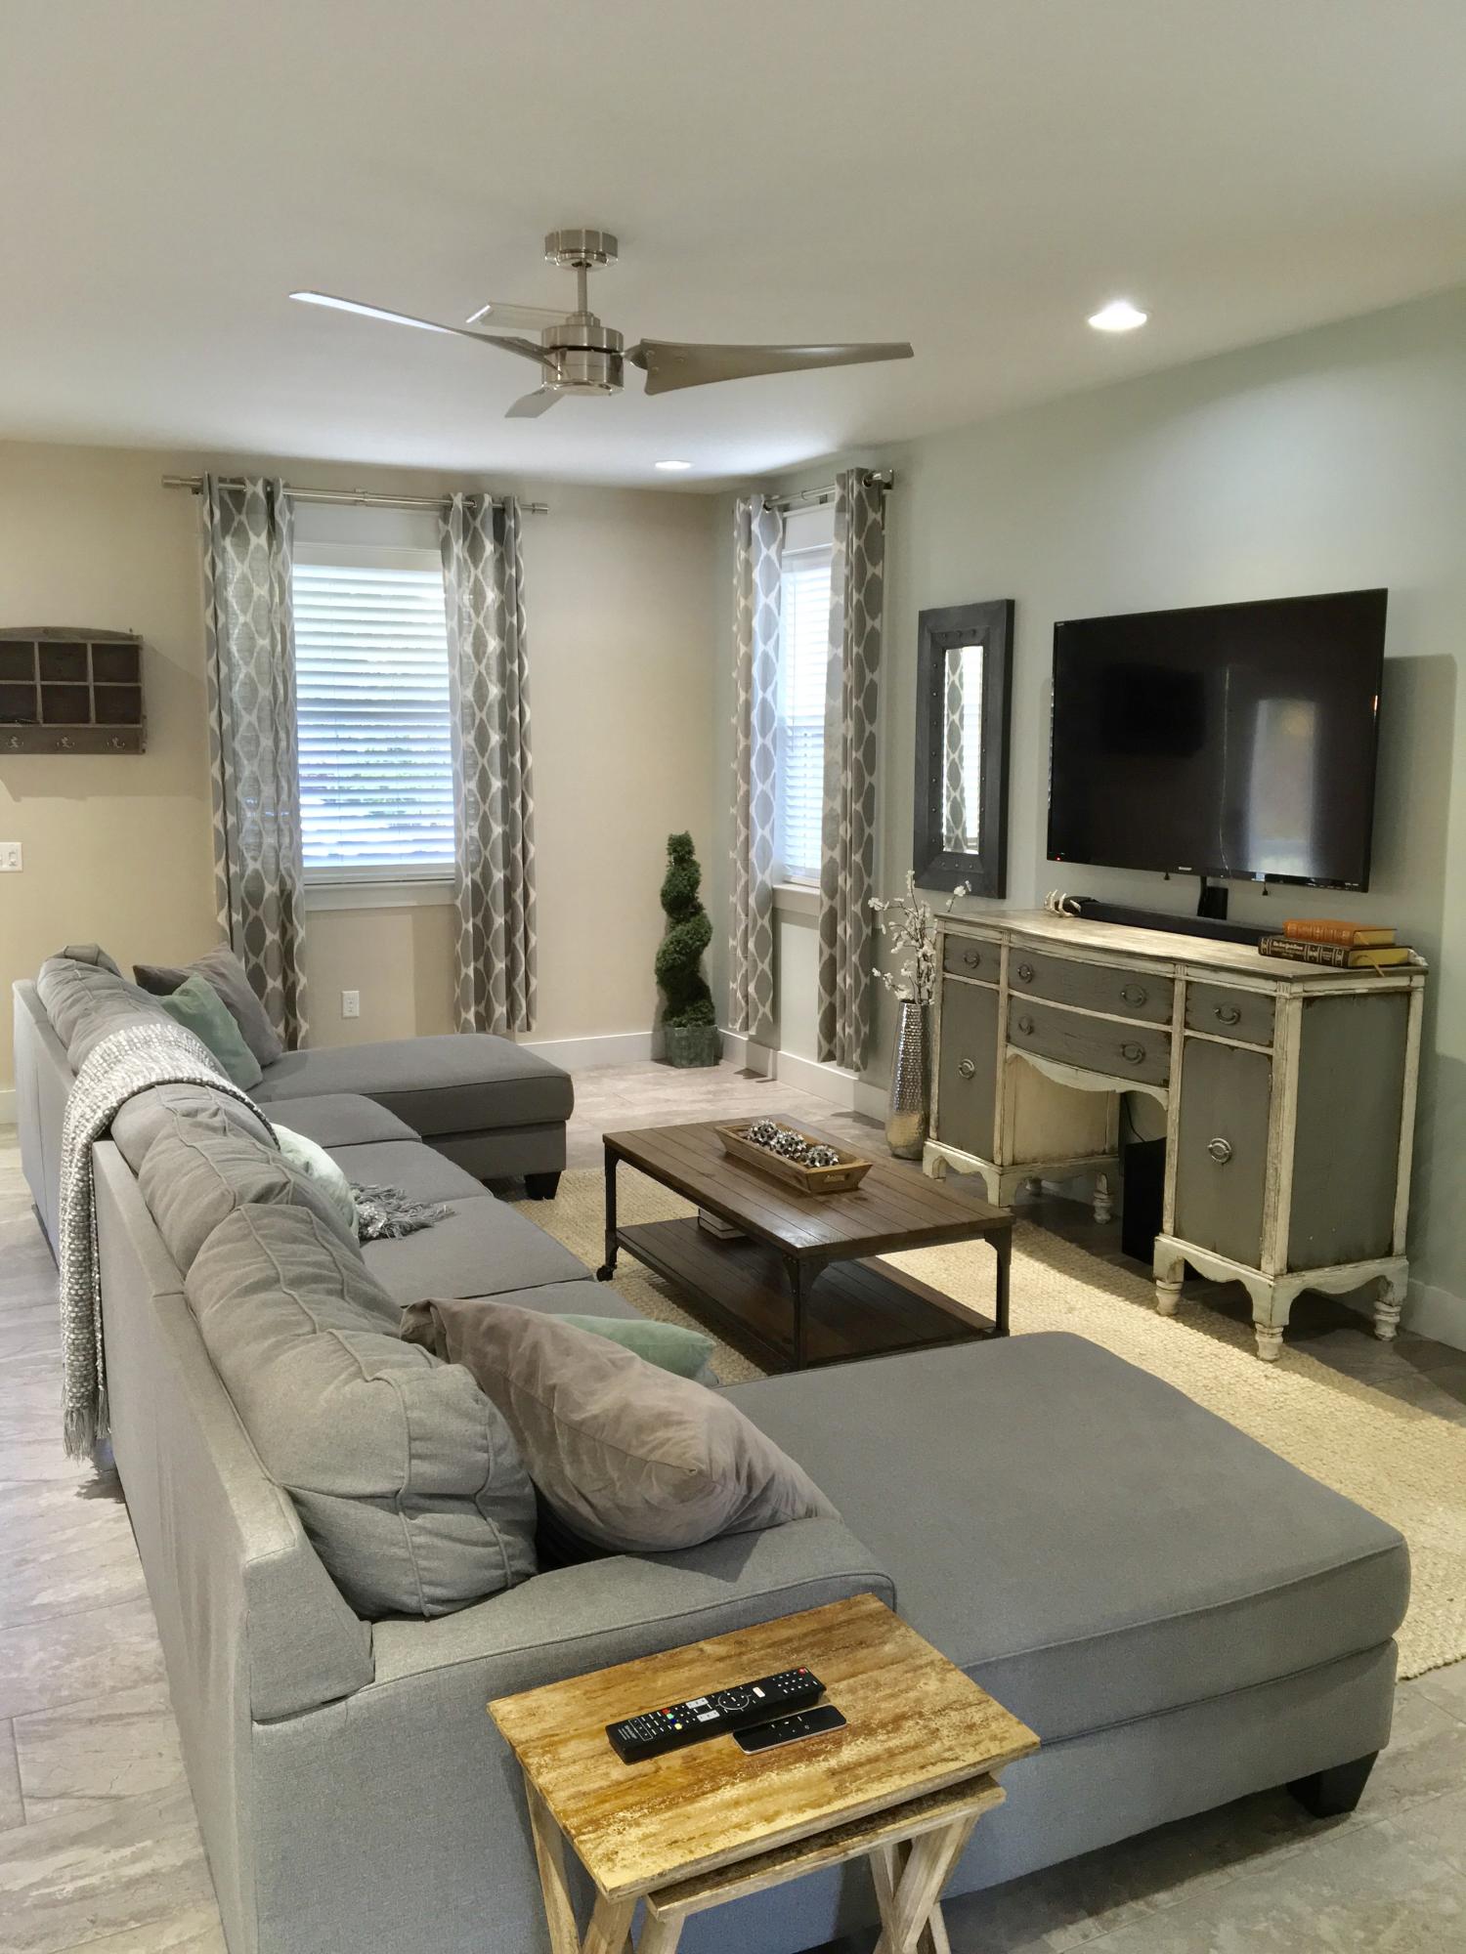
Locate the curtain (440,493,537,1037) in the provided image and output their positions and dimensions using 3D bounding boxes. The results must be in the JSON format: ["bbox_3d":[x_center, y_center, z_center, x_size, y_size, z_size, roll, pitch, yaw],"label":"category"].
[{"bbox_3d":[-1.096,-0.931,7.422,0.361,2.413,0.117,-4,10,-27],"label":"curtain"}]

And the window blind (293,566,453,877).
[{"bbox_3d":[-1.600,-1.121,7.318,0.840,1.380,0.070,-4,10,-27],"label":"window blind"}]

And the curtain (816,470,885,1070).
[{"bbox_3d":[0.491,-0.813,6.681,0.109,2.393,0.302,-4,10,-27],"label":"curtain"}]

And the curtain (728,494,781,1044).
[{"bbox_3d":[0.106,-0.918,7.419,0.109,2.426,0.319,-4,10,-27],"label":"curtain"}]

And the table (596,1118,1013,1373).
[{"bbox_3d":[0.156,0.748,4.471,0.610,0.445,1.180,-4,10,-27],"label":"table"}]

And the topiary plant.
[{"bbox_3d":[-0.220,-0.137,7.938,0.265,1.133,0.235,-4,10,-27],"label":"topiary plant"}]

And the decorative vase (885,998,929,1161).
[{"bbox_3d":[0.687,0.384,6.370,0.178,0.604,0.178,0,9,0],"label":"decorative vase"}]

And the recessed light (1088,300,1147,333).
[{"bbox_3d":[1.044,-1.783,4.455,0.160,0.030,0.160,-4,10,-27],"label":"recessed light"}]

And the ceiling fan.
[{"bbox_3d":[-0.373,-1.535,3.867,1.420,0.340,1.320,-3,9,-17],"label":"ceiling fan"}]

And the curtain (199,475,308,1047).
[{"bbox_3d":[-2.016,-0.862,6.967,0.345,2.430,0.120,-4,10,-27],"label":"curtain"}]

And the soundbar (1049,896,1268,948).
[{"bbox_3d":[1.385,-0.169,5.052,0.084,0.057,1.091,-4,10,-27],"label":"soundbar"}]

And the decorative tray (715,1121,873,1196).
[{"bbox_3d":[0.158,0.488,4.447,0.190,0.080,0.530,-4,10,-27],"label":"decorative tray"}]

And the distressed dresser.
[{"bbox_3d":[1.229,0.382,5.045,0.507,1.030,1.636,-4,10,-27],"label":"distressed dresser"}]

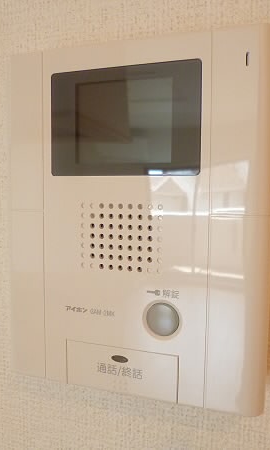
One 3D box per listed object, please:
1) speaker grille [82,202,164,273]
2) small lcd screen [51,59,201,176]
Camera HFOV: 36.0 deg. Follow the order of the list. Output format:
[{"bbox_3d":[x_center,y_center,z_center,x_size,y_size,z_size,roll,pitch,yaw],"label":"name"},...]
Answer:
[{"bbox_3d":[-0.007,0.006,0.223,0.047,0.036,0.004,2,5,20],"label":"speaker grille"},{"bbox_3d":[-0.006,-0.054,0.218,0.084,0.056,0.005,2,5,20],"label":"small lcd screen"}]

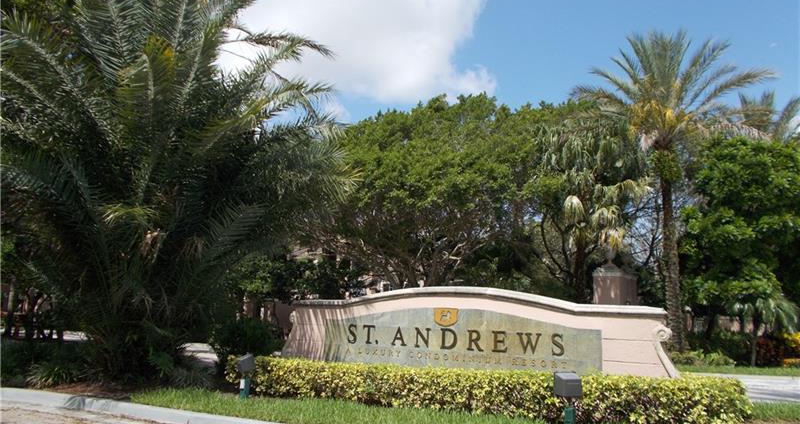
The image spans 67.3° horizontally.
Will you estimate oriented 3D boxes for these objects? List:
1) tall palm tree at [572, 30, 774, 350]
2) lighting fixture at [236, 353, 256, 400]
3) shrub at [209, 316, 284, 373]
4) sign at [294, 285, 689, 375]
[{"bbox_3d":[7.209,-0.428,16.466,5.100,8.500,5.100,1,-9,0],"label":"tall palm tree"},{"bbox_3d":[-1.997,2.114,7.716,0.210,0.590,0.210,6,-10,-28],"label":"lighting fixture"},{"bbox_3d":[-2.438,2.174,9.678,1.150,1.000,1.050,1,-9,0],"label":"shrub"},{"bbox_3d":[0.770,1.741,8.113,5.400,1.440,0.420,-3,-9,25],"label":"sign"}]

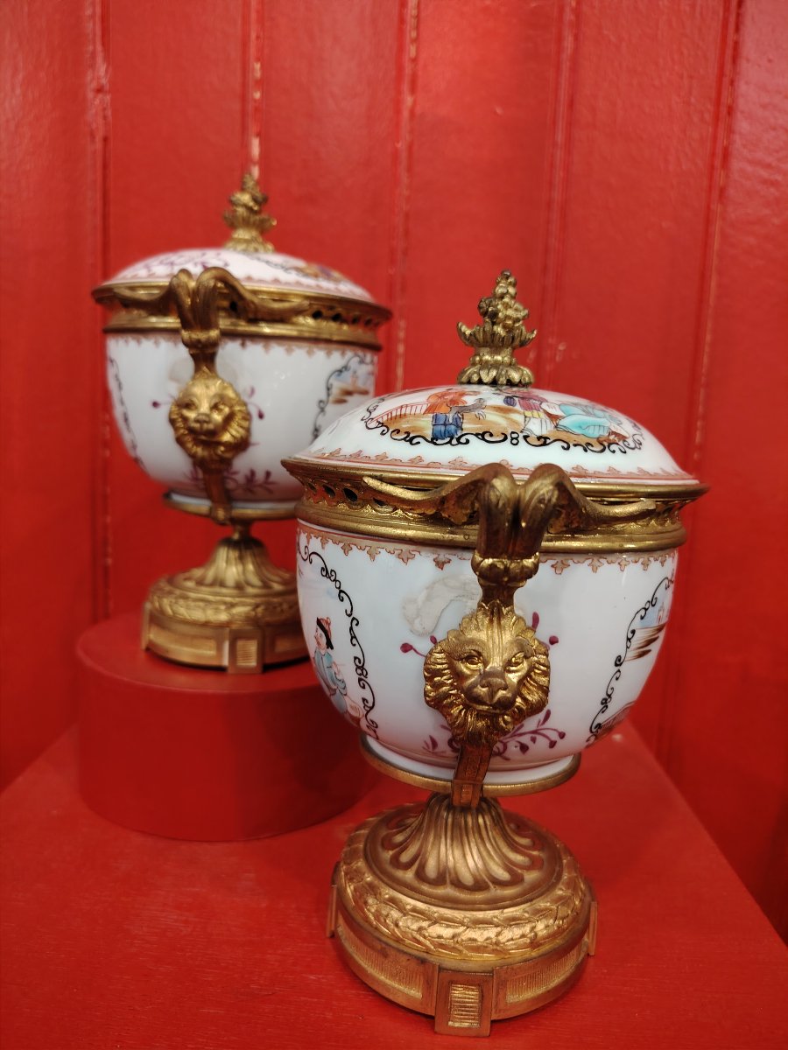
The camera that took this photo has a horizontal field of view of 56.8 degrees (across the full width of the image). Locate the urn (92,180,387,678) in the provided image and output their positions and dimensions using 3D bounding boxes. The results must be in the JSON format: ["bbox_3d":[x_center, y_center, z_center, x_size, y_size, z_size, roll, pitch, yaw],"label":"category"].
[{"bbox_3d":[-0.088,-0.063,0.432,0.170,0.274,0.190,4,10,2],"label":"urn"}]

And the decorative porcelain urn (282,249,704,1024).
[{"bbox_3d":[0.035,0.039,0.309,0.170,0.282,0.190,3,7,2],"label":"decorative porcelain urn"}]

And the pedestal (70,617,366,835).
[{"bbox_3d":[-0.101,0.111,0.462,0.183,0.080,0.183,3,8,0],"label":"pedestal"}]

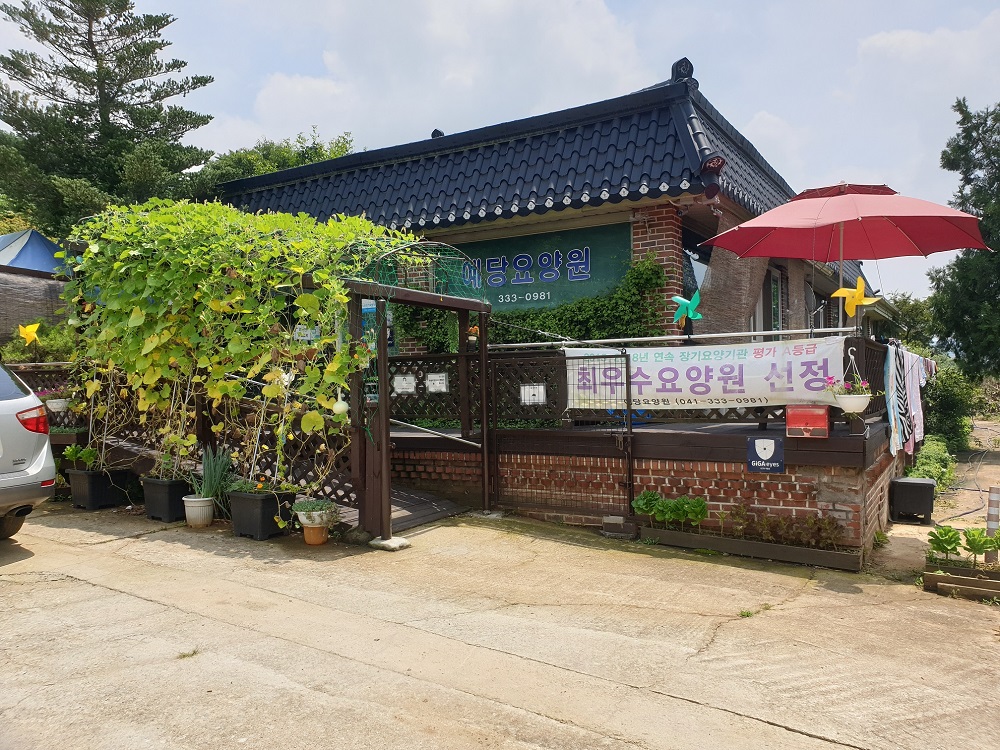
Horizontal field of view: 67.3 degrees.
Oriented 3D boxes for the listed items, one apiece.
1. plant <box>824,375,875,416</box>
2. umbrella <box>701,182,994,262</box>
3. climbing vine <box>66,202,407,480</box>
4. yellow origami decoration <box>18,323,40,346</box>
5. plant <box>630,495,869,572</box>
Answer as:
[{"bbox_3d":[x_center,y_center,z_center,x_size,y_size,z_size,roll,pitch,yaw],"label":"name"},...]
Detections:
[{"bbox_3d":[2.731,0.152,5.870,0.380,0.310,0.360,-1,0,32],"label":"plant"},{"bbox_3d":[2.995,-1.394,6.595,2.405,0.520,2.405,3,1,18],"label":"umbrella"},{"bbox_3d":[-2.747,-0.435,8.027,4.500,2.800,1.500,-1,0,32],"label":"climbing vine"},{"bbox_3d":[-5.882,-0.507,9.400,0.290,0.300,0.120,-1,0,12],"label":"yellow origami decoration"},{"bbox_3d":[2.014,1.273,6.261,1.799,0.430,0.280,1,1,32],"label":"plant"}]

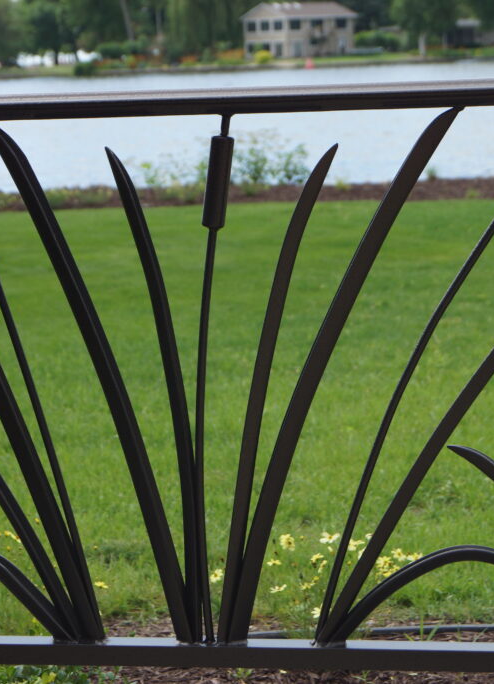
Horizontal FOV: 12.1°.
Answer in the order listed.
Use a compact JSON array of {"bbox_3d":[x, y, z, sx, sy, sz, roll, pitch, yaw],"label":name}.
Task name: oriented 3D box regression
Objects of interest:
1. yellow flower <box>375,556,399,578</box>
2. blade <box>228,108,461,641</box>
[{"bbox_3d":[0.228,0.365,3.780,0.038,0.034,0.033,-1,8,11],"label":"yellow flower"},{"bbox_3d":[0.123,0.053,3.045,0.327,0.700,0.027,-1,8,11],"label":"blade"}]

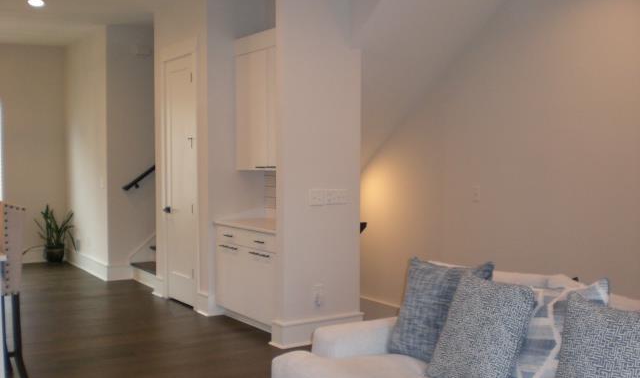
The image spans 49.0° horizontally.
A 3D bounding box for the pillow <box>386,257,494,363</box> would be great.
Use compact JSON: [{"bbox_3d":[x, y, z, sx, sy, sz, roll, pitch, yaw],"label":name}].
[{"bbox_3d":[0.619,0.632,3.646,0.502,0.517,0.160,3,-18,43],"label":"pillow"}]

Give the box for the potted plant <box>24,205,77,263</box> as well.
[{"bbox_3d":[-3.681,0.664,9.602,0.580,0.800,0.460,-1,3,-34],"label":"potted plant"}]

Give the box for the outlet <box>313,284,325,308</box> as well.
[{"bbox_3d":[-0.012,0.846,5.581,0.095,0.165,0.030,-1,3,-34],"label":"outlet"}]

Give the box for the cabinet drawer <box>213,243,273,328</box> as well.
[{"bbox_3d":[-0.472,0.788,6.103,0.420,0.590,1.030,-1,3,-34],"label":"cabinet drawer"}]

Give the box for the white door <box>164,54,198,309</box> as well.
[{"bbox_3d":[-1.383,-0.086,7.081,0.050,2.453,0.692,-2,3,-34],"label":"white door"}]

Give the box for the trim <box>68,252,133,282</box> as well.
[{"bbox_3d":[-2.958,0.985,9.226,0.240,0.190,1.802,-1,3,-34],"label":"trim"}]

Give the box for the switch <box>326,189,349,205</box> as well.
[{"bbox_3d":[0.149,0.066,5.667,0.225,0.120,0.020,-1,3,-34],"label":"switch"}]

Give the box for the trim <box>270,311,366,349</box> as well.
[{"bbox_3d":[-0.014,1.141,5.798,0.821,0.201,0.200,-2,3,-34],"label":"trim"}]

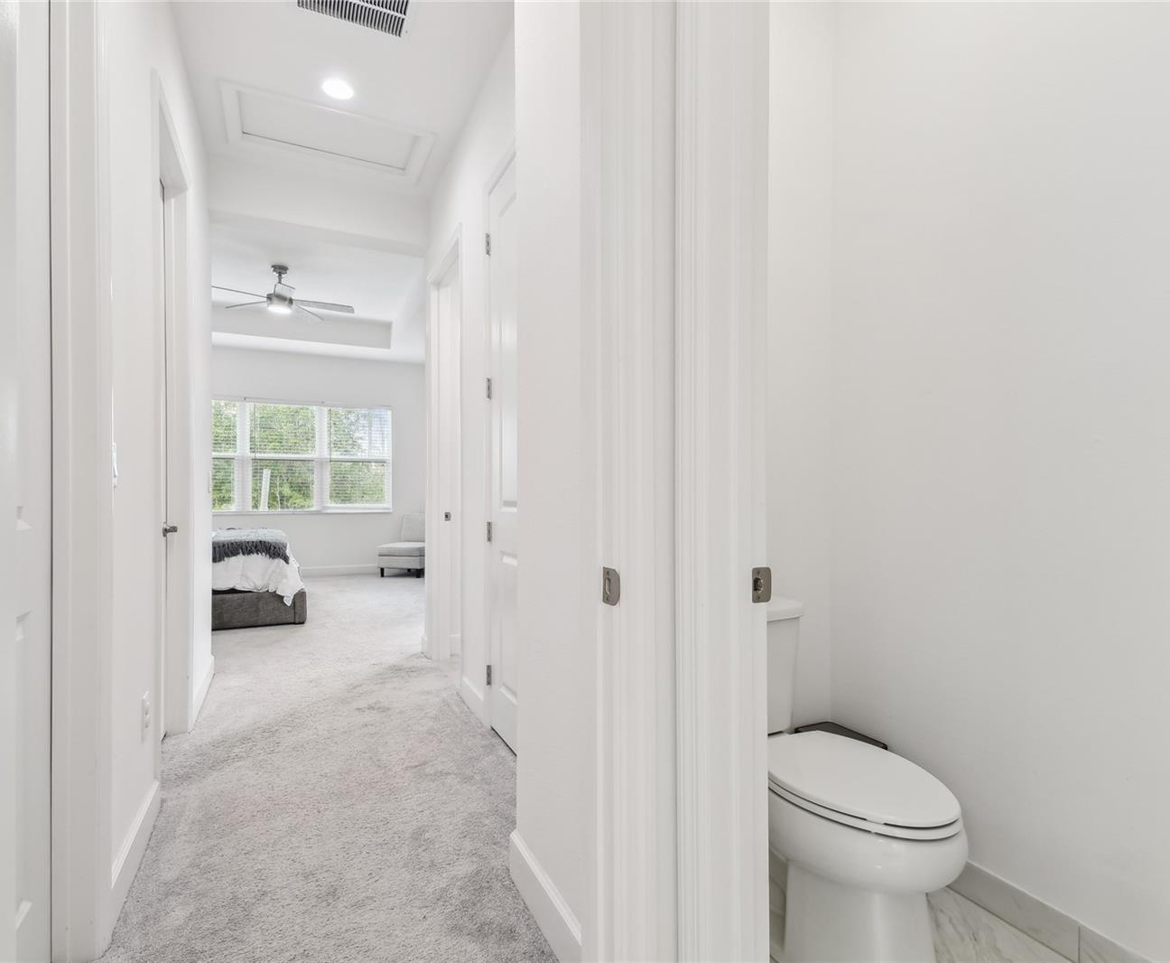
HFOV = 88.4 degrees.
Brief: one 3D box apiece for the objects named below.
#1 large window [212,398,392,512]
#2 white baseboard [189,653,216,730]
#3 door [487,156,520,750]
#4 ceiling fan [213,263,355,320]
[{"bbox_3d":[-3.502,-0.269,7.054,2.377,1.330,0.110,0,0,-27],"label":"large window"},{"bbox_3d":[-2.009,1.081,3.160,0.016,0.118,0.890,0,0,-27],"label":"white baseboard"},{"bbox_3d":[-0.255,-0.096,2.463,0.040,2.439,0.725,0,0,-27],"label":"door"},{"bbox_3d":[-2.639,-1.670,5.211,1.280,0.370,1.280,0,0,-27],"label":"ceiling fan"}]

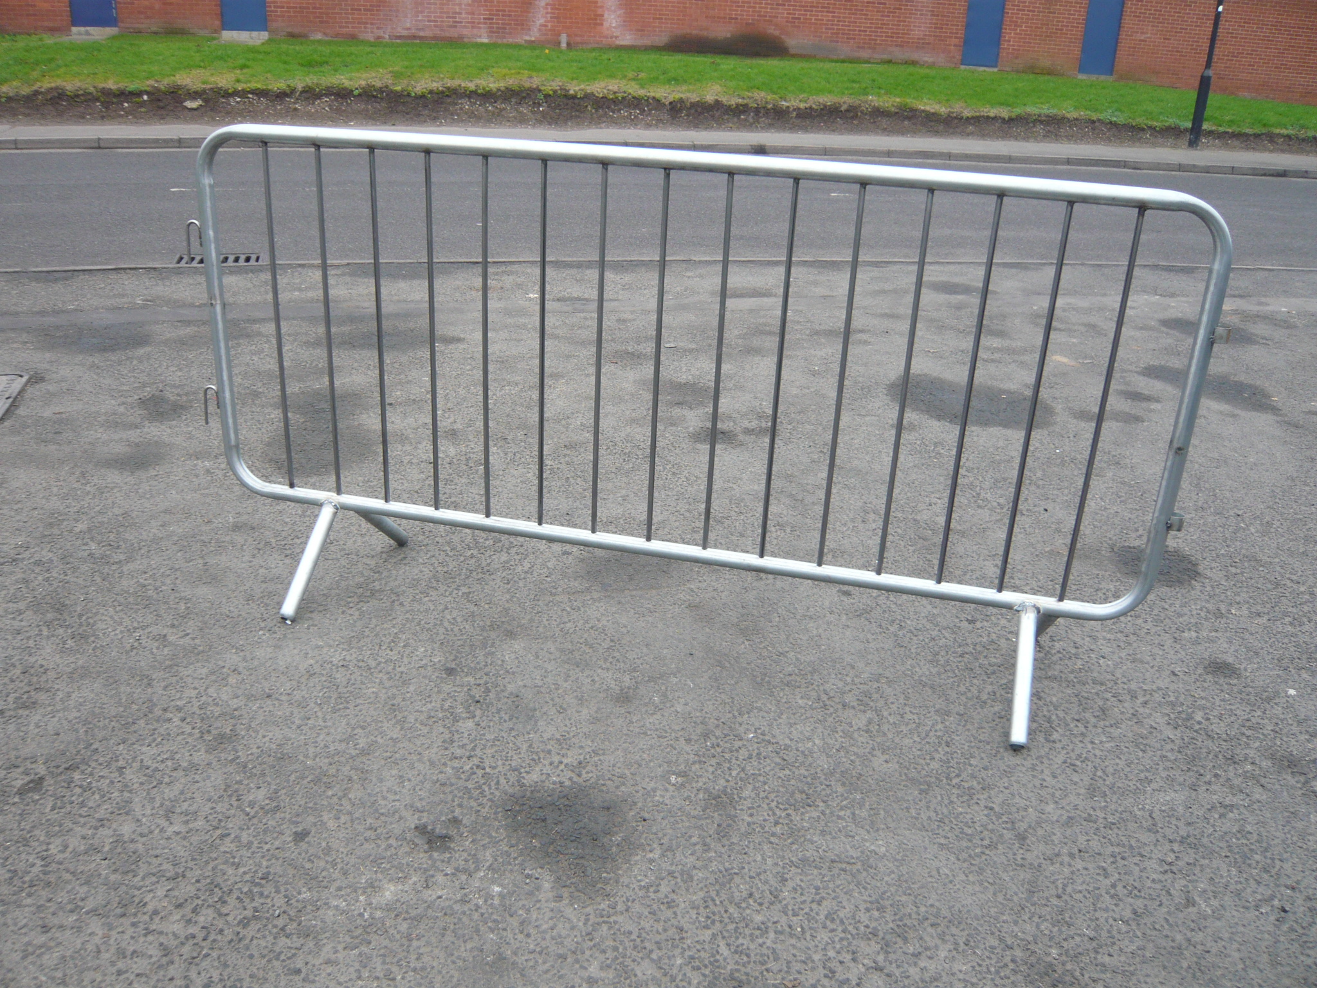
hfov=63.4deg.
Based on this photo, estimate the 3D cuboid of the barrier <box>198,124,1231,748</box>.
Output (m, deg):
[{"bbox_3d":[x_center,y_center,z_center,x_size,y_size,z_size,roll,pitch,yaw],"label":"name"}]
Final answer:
[{"bbox_3d":[-0.009,-0.191,2.413,2.275,1.124,0.540,8,22,12],"label":"barrier"}]

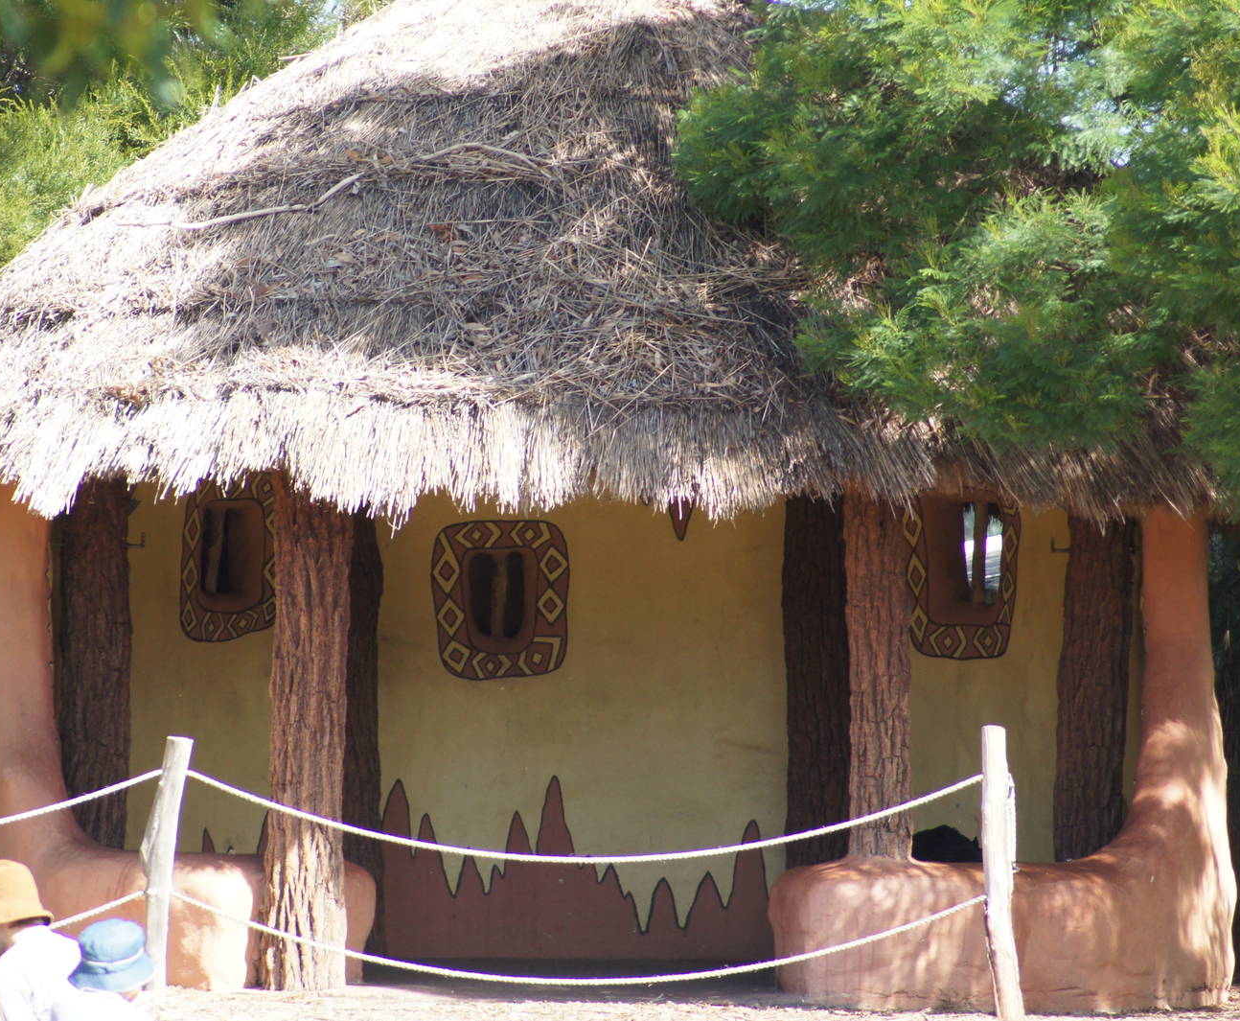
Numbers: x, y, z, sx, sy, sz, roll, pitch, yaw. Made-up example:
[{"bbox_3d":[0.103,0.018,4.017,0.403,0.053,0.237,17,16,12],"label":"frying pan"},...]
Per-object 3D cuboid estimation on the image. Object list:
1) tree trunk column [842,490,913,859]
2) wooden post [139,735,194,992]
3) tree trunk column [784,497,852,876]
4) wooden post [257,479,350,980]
[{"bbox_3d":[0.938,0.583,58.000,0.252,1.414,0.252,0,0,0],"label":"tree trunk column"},{"bbox_3d":[-1.599,1.250,56.300,0.120,0.917,0.120,3,0,0],"label":"wooden post"},{"bbox_3d":[0.777,0.798,61.800,0.288,1.804,0.288,0,0,0],"label":"tree trunk column"},{"bbox_3d":[-1.147,0.805,58.000,0.331,1.884,0.331,1,0,0],"label":"wooden post"}]

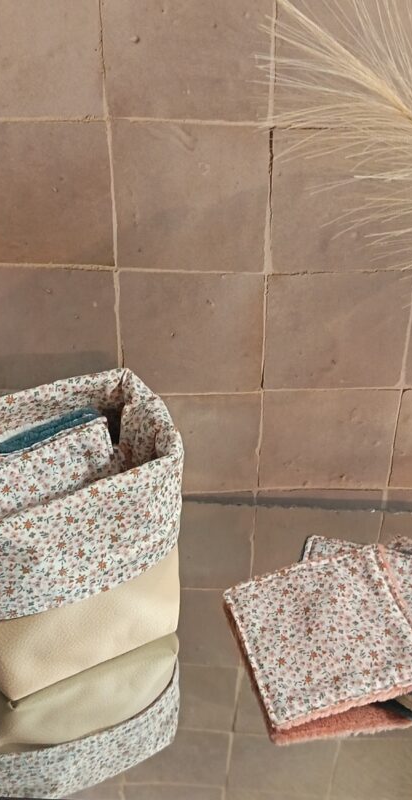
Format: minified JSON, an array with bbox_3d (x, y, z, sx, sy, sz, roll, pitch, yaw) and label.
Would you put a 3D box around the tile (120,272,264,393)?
[{"bbox_3d":[-0.010,-0.049,0.778,0.100,0.101,0.010,0,39,1],"label":"tile"}]

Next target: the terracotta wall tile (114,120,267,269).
[{"bbox_3d":[-0.010,-0.131,0.712,0.099,0.102,0.010,0,39,1],"label":"terracotta wall tile"}]

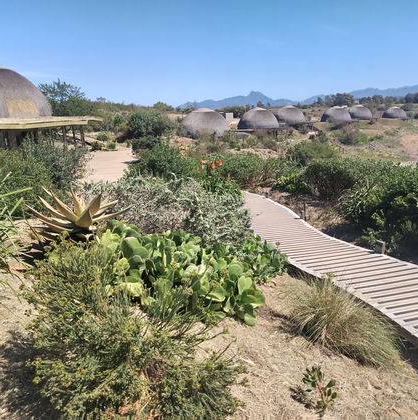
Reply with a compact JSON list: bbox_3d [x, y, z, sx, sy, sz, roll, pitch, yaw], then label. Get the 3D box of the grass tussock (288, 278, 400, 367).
[{"bbox_3d":[1.169,0.919,3.350,0.900,0.500,0.760,6,16,21],"label":"grass tussock"}]

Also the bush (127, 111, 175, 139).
[{"bbox_3d":[-4.821,-6.964,32.000,4.100,2.300,3.700,-2,15,-8],"label":"bush"}]

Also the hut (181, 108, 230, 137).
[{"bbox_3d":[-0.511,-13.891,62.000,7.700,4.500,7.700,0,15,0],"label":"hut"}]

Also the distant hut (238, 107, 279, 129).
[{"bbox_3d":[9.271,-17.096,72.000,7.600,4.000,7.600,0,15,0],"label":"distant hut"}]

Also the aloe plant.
[{"bbox_3d":[-1.748,0.047,5.200,1.320,0.580,1.200,-5,16,-19],"label":"aloe plant"}]

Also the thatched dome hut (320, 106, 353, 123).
[{"bbox_3d":[32.179,-24.102,98.000,7.700,4.100,7.700,9,18,31],"label":"thatched dome hut"}]

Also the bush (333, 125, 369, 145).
[{"bbox_3d":[17.248,-9.139,47.000,4.300,2.300,3.800,5,16,19],"label":"bush"}]

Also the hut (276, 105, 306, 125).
[{"bbox_3d":[19.310,-22.508,92.000,7.400,4.400,7.400,9,18,31],"label":"hut"}]

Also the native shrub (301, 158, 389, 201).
[{"bbox_3d":[3.515,-0.785,10.000,2.100,1.000,1.700,5,16,19],"label":"native shrub"}]

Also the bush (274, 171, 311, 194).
[{"bbox_3d":[2.193,-0.722,10.200,1.000,0.600,0.900,3,16,12],"label":"bush"}]

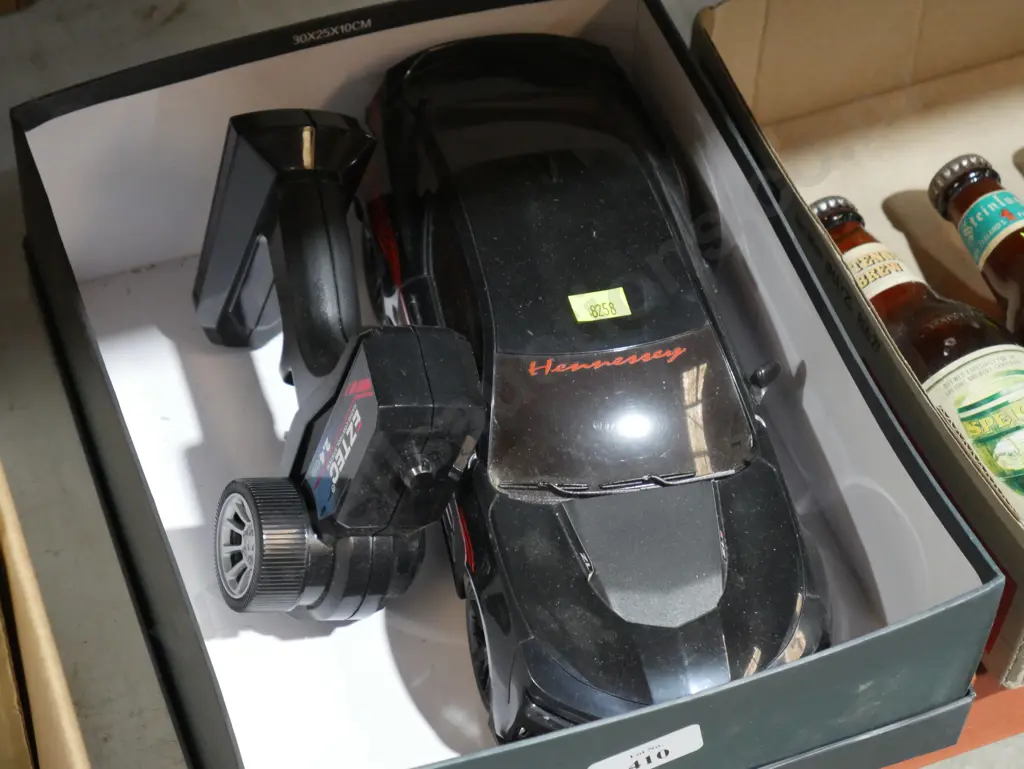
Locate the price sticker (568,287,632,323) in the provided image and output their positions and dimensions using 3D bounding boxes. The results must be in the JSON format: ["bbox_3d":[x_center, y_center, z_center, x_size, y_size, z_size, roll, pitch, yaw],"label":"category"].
[{"bbox_3d":[0.032,-0.029,0.852,0.020,0.001,0.012,-10,59,-11],"label":"price sticker"}]

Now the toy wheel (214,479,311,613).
[{"bbox_3d":[-0.090,0.058,0.853,0.018,0.048,0.048,2,50,-28],"label":"toy wheel"}]

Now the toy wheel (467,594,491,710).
[{"bbox_3d":[-0.003,0.095,0.839,0.018,0.041,0.041,-11,54,-8],"label":"toy wheel"}]

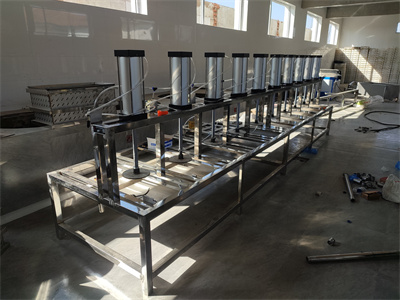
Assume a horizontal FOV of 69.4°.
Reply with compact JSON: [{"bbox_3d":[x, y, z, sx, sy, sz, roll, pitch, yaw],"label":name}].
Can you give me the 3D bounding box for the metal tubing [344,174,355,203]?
[{"bbox_3d":[1.826,0.441,3.545,0.048,0.048,0.787,7,19,20],"label":"metal tubing"}]

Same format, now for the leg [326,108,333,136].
[{"bbox_3d":[2.679,-0.575,5.984,0.050,0.580,0.050,13,21,33],"label":"leg"}]

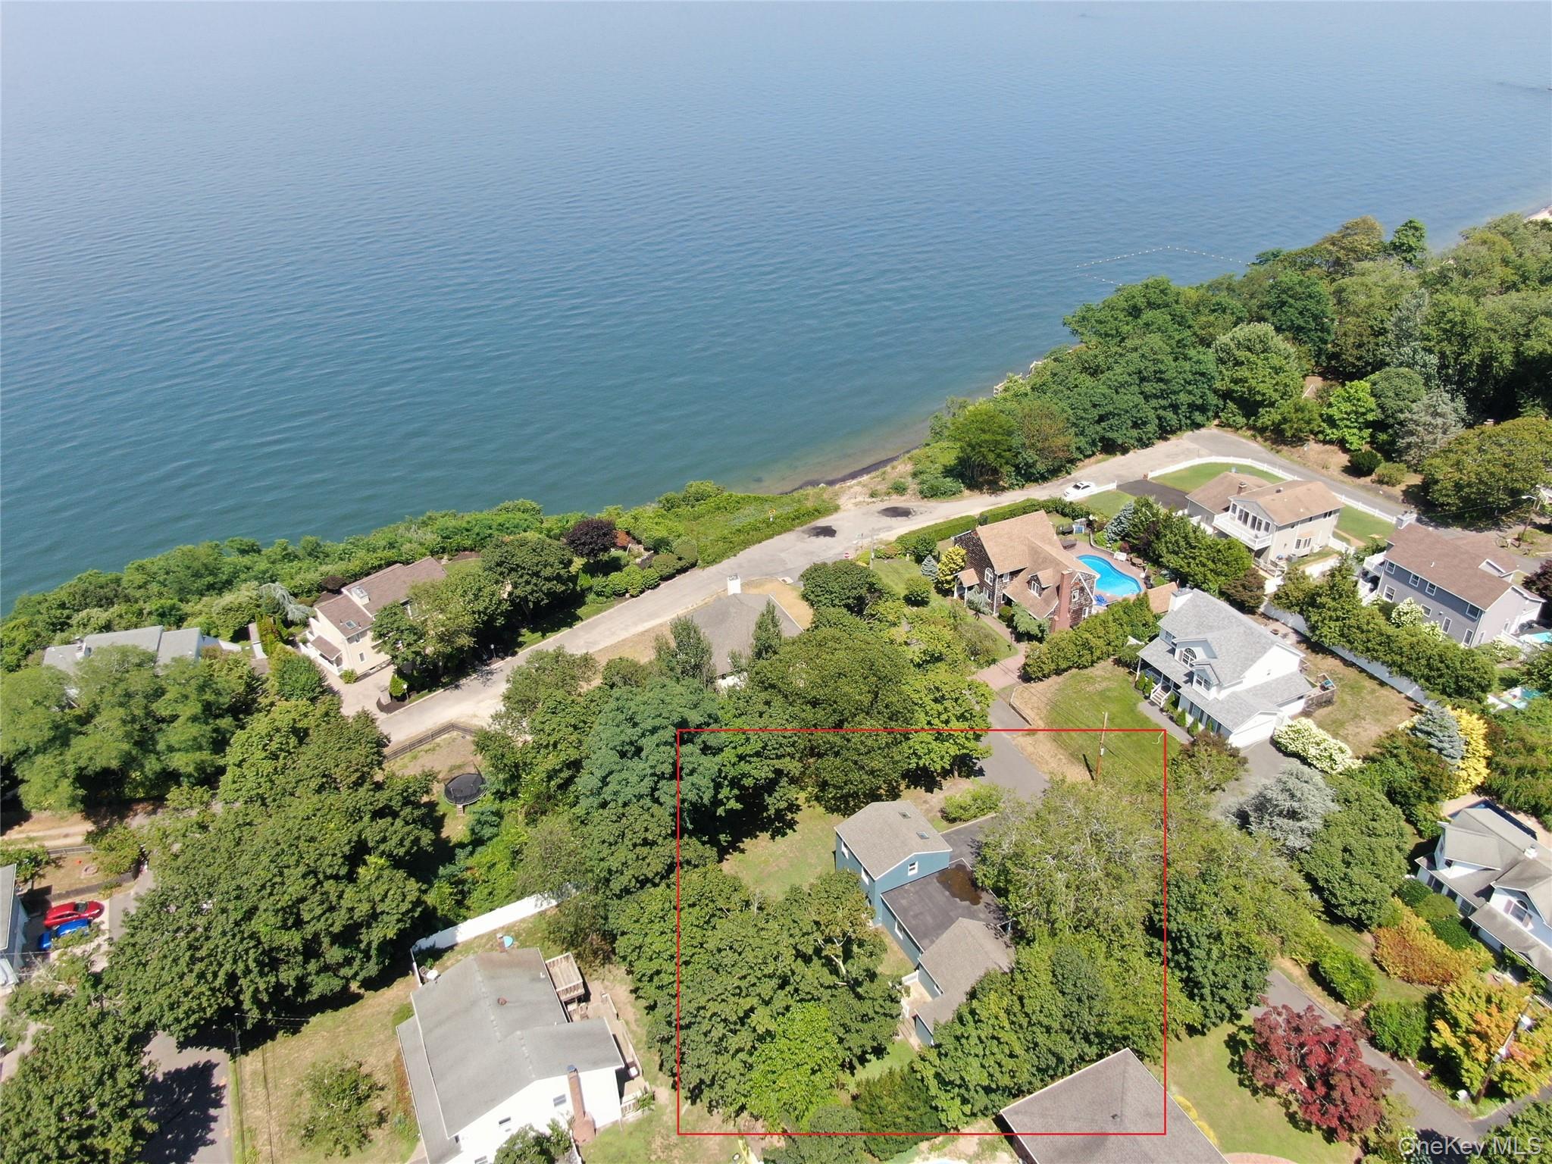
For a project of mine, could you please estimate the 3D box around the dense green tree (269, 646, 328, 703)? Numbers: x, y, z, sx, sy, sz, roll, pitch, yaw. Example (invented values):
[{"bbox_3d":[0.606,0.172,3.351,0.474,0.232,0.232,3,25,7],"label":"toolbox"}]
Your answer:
[{"bbox_3d":[-52.190,10.470,123.080,5.900,6.400,5.900,-1,30,0],"label":"dense green tree"}]

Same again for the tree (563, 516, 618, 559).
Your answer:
[{"bbox_3d":[-24.470,-5.010,147.260,6.900,5.600,6.900,-1,30,0],"label":"tree"}]

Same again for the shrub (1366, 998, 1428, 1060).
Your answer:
[{"bbox_3d":[45.490,32.400,81.700,3.800,3.200,4.200,25,39,38],"label":"shrub"}]

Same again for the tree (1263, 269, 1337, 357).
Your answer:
[{"bbox_3d":[93.160,-47.350,200.160,11.810,16.890,11.810,-1,32,1],"label":"tree"}]

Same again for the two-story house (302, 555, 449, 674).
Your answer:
[{"bbox_3d":[-46.267,3.103,131.931,10.000,7.500,15.400,25,40,36],"label":"two-story house"}]

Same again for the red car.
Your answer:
[{"bbox_3d":[-63.450,29.860,101.240,4.500,1.360,1.830,-9,31,-12],"label":"red car"}]

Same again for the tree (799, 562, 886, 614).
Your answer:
[{"bbox_3d":[7.770,1.850,132.090,9.950,7.760,9.950,-1,32,1],"label":"tree"}]

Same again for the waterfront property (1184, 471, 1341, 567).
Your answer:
[{"bbox_3d":[64.330,-10.160,149.470,14.280,7.900,15.620,-14,34,-20],"label":"waterfront property"}]

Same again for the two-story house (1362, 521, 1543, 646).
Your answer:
[{"bbox_3d":[78.710,-0.190,130.250,10.300,8.800,16.000,-13,32,-19],"label":"two-story house"}]

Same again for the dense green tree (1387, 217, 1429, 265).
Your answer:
[{"bbox_3d":[132.192,-70.036,234.996,8.000,12.000,8.000,-1,31,0],"label":"dense green tree"}]

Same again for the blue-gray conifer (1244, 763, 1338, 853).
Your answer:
[{"bbox_3d":[46.530,20.220,101.480,7.800,7.300,7.800,-1,32,1],"label":"blue-gray conifer"}]

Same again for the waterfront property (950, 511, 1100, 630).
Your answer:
[{"bbox_3d":[30.210,-1.660,135.450,12.330,9.400,18.290,-14,34,-20],"label":"waterfront property"}]

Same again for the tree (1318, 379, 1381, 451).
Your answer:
[{"bbox_3d":[84.122,-24.417,164.751,8.300,10.600,8.300,-1,31,0],"label":"tree"}]

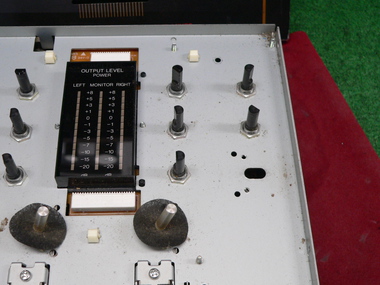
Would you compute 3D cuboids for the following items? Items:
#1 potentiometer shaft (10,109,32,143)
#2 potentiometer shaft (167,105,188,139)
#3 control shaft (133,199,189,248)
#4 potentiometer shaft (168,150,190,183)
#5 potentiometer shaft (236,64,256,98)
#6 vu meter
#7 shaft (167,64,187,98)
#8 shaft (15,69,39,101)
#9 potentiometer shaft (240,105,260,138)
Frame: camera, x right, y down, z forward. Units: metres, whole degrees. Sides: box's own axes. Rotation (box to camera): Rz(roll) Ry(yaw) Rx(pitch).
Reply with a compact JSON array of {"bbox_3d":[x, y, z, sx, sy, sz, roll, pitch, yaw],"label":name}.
[{"bbox_3d":[-0.096,-0.011,0.299,0.012,0.021,0.012,-1,59,-2],"label":"potentiometer shaft"},{"bbox_3d":[-0.006,-0.012,0.302,0.012,0.021,0.012,-1,59,-2],"label":"potentiometer shaft"},{"bbox_3d":[-0.015,0.037,0.271,0.029,0.023,0.028,-1,59,-2],"label":"control shaft"},{"bbox_3d":[-0.006,0.012,0.287,0.012,0.021,0.012,-1,59,-2],"label":"potentiometer shaft"},{"bbox_3d":[0.035,-0.037,0.318,0.012,0.021,0.012,-1,59,-2],"label":"potentiometer shaft"},{"bbox_3d":[-0.051,-0.011,0.305,0.042,0.013,0.077,-1,59,-2],"label":"vu meter"},{"bbox_3d":[-0.007,-0.036,0.317,0.012,0.021,0.012,-1,59,-2],"label":"shaft"},{"bbox_3d":[-0.096,-0.035,0.313,0.012,0.021,0.012,-1,59,-2],"label":"shaft"},{"bbox_3d":[0.036,-0.013,0.304,0.012,0.021,0.012,-1,59,-2],"label":"potentiometer shaft"}]

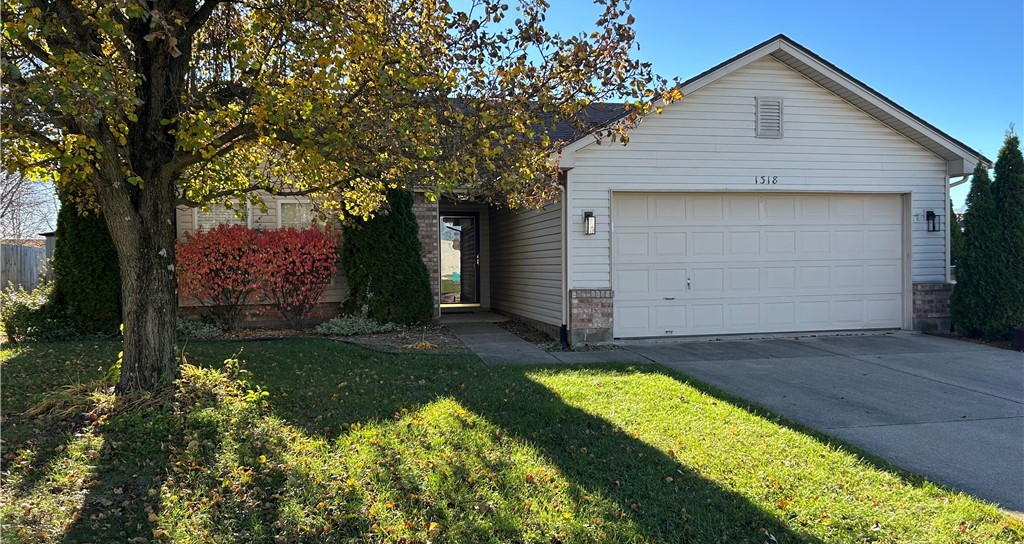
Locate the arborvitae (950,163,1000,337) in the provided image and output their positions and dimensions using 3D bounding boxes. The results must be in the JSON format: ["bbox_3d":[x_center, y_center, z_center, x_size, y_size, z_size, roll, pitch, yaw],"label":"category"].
[{"bbox_3d":[7.013,-0.357,11.549,0.800,2.604,0.800,-1,0,-12],"label":"arborvitae"}]

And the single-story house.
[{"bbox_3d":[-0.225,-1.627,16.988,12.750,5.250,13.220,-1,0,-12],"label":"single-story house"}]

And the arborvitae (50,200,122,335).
[{"bbox_3d":[-6.844,-0.282,12.578,1.200,2.559,1.200,-1,0,-12],"label":"arborvitae"}]

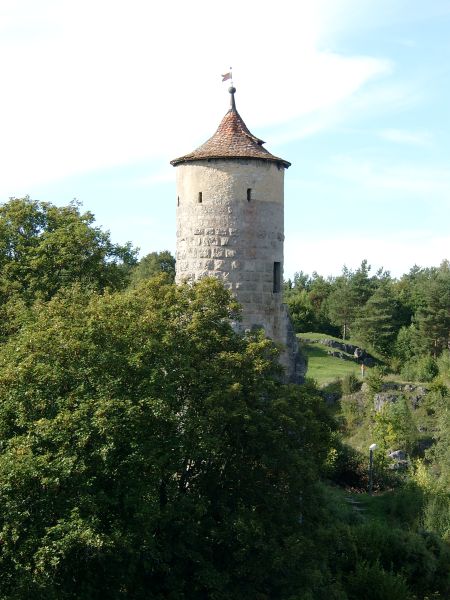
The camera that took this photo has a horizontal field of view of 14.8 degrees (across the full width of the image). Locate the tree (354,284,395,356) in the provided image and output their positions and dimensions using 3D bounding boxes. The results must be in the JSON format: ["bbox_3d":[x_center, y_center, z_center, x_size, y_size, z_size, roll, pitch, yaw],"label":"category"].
[{"bbox_3d":[13.369,1.744,155.000,4.100,6.400,4.100,1,0,0],"label":"tree"}]

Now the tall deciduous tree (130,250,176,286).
[{"bbox_3d":[-5.210,-1.010,140.000,6.000,8.500,6.000,1,0,0],"label":"tall deciduous tree"}]

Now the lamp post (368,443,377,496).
[{"bbox_3d":[8.935,10.268,105.000,0.460,3.300,0.420,1,0,0],"label":"lamp post"}]

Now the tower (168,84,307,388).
[{"bbox_3d":[0.565,-3.833,103.000,7.500,17.700,7.500,1,0,0],"label":"tower"}]

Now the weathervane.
[{"bbox_3d":[0.107,-13.281,103.000,0.700,1.180,0.100,1,0,0],"label":"weathervane"}]

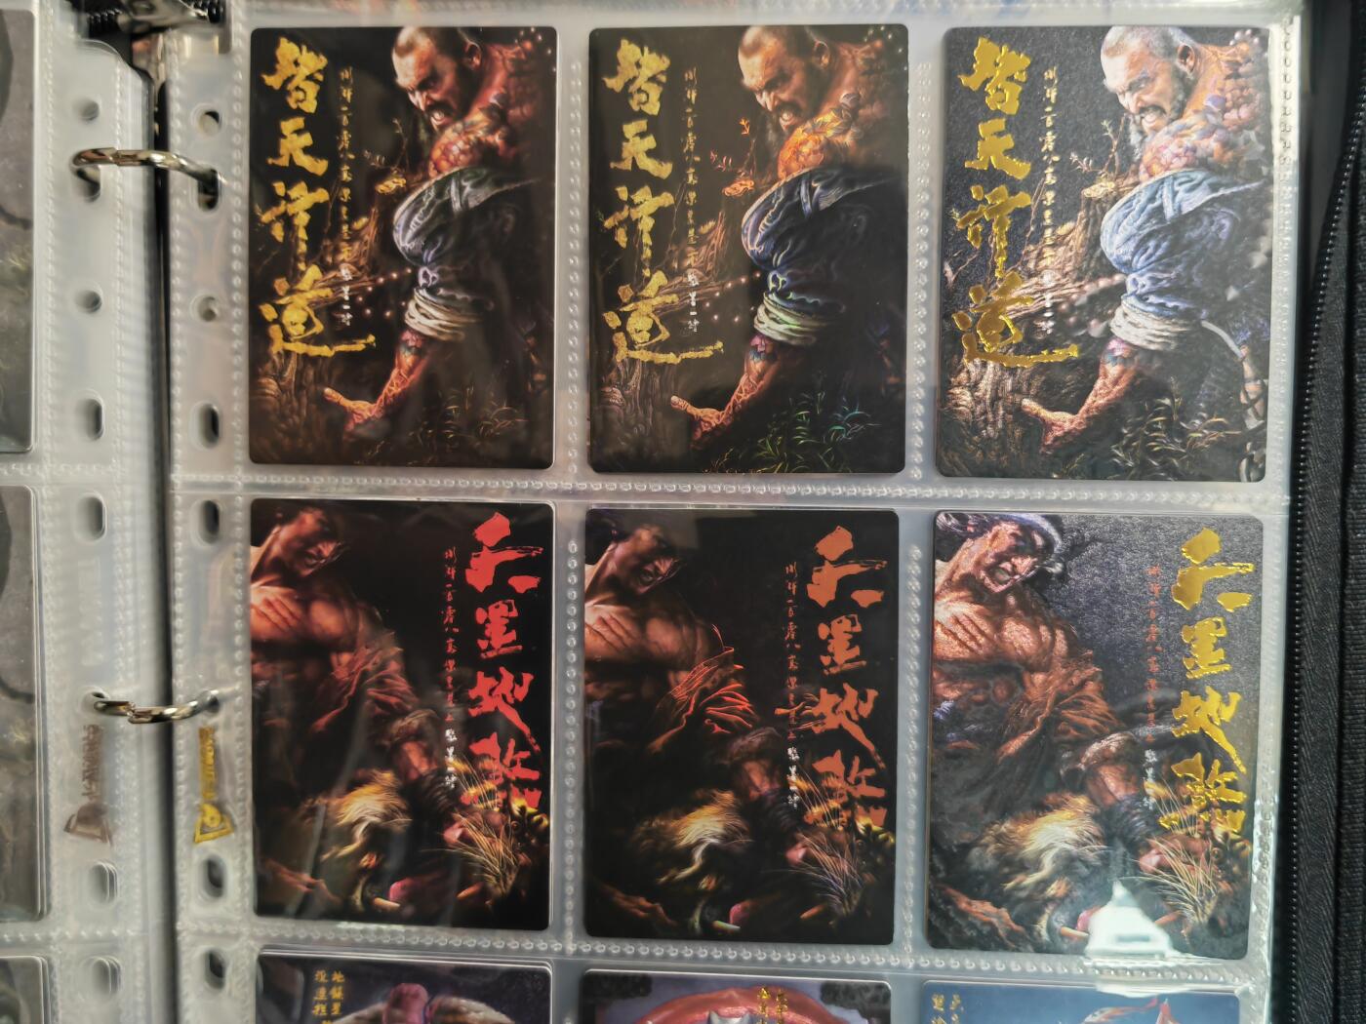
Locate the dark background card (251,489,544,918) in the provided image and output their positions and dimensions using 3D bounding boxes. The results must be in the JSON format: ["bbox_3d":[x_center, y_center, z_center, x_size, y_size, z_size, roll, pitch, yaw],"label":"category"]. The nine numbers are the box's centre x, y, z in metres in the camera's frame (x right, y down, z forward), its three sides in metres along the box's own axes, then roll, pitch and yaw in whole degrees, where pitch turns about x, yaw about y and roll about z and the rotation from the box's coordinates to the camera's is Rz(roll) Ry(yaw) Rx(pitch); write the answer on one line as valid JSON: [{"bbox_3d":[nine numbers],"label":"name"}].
[{"bbox_3d":[-0.058,0.042,0.228,0.063,0.001,0.088,1,94,4],"label":"dark background card"}]

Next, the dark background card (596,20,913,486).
[{"bbox_3d":[0.013,-0.052,0.220,0.063,0.001,0.088,0,92,3],"label":"dark background card"}]

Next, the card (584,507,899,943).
[{"bbox_3d":[0.011,0.044,0.224,0.063,0.001,0.088,0,93,4],"label":"card"}]

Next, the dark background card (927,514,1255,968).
[{"bbox_3d":[0.081,0.044,0.219,0.063,0.001,0.088,1,93,4],"label":"dark background card"}]

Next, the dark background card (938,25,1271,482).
[{"bbox_3d":[0.082,-0.050,0.216,0.063,0.001,0.088,1,91,3],"label":"dark background card"}]

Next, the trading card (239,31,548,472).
[{"bbox_3d":[-0.057,-0.053,0.224,0.063,0.001,0.088,1,92,3],"label":"trading card"}]

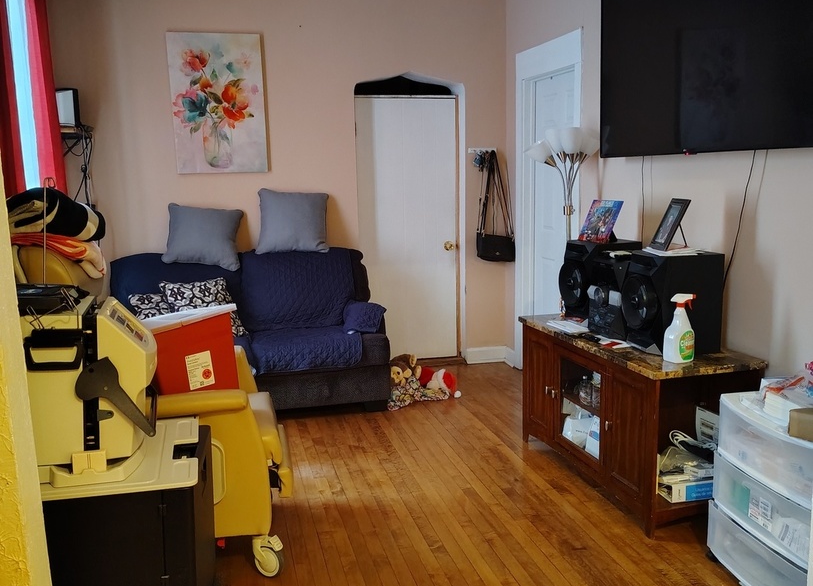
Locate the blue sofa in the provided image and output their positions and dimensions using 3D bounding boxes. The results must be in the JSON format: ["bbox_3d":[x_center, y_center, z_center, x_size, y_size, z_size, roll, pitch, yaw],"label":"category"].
[{"bbox_3d":[-1.001,0.230,4.740,1.680,0.960,0.920,-3,9,-14],"label":"blue sofa"}]

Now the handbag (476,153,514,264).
[{"bbox_3d":[0.622,-0.624,5.466,0.260,0.800,0.140,-3,9,-14],"label":"handbag"}]

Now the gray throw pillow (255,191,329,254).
[{"bbox_3d":[-0.770,-0.481,5.044,0.460,0.430,0.140,0,-7,-13],"label":"gray throw pillow"}]

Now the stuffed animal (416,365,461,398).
[{"bbox_3d":[0.203,0.568,4.944,0.290,0.190,0.240,-3,9,-14],"label":"stuffed animal"}]

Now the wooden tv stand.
[{"bbox_3d":[1.009,0.531,3.491,0.504,0.667,1.224,-3,9,-16],"label":"wooden tv stand"}]

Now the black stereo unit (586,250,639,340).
[{"bbox_3d":[1.034,0.006,3.436,0.300,0.374,0.270,-3,9,-16],"label":"black stereo unit"}]

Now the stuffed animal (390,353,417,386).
[{"bbox_3d":[-0.036,0.527,4.910,0.230,0.240,0.240,-1,8,1],"label":"stuffed animal"}]

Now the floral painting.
[{"bbox_3d":[-1.253,-1.266,5.011,0.605,0.920,0.030,-3,9,-13],"label":"floral painting"}]

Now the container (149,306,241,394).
[{"bbox_3d":[-0.819,0.279,2.957,0.360,0.420,0.270,-12,8,-15],"label":"container"}]

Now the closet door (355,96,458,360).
[{"bbox_3d":[-0.005,-0.464,5.666,0.780,1.990,0.050,-3,9,-14],"label":"closet door"}]

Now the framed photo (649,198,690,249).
[{"bbox_3d":[1.134,-0.279,3.175,0.060,0.223,0.180,23,7,-5],"label":"framed photo"}]

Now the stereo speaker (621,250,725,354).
[{"bbox_3d":[1.118,0.033,3.179,0.310,0.405,0.275,-3,9,-13],"label":"stereo speaker"}]

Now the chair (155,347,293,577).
[{"bbox_3d":[-0.923,0.402,2.828,0.930,1.190,0.790,-3,9,-14],"label":"chair"}]

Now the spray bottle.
[{"bbox_3d":[1.084,0.133,2.970,0.115,0.268,0.070,-3,9,-13],"label":"spray bottle"}]

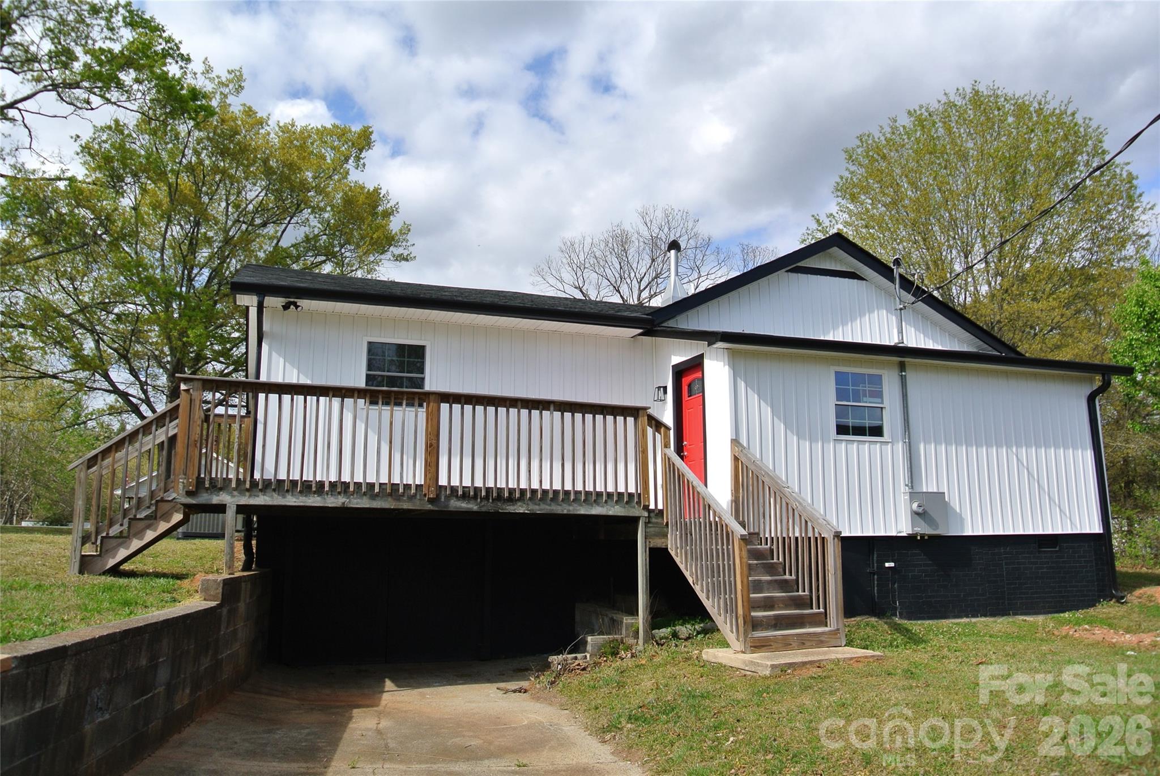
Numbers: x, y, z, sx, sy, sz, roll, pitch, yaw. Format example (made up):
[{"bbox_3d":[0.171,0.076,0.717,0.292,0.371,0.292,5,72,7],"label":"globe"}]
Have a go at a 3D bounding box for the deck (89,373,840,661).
[{"bbox_3d":[-1.384,1.419,9.400,7.100,2.580,4.130,3,-10,-20],"label":"deck"}]

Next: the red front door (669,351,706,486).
[{"bbox_3d":[1.508,0.685,11.712,0.110,2.162,0.942,3,-10,-20],"label":"red front door"}]

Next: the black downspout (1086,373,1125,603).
[{"bbox_3d":[7.660,1.414,12.528,0.150,3.240,0.380,3,-10,-20],"label":"black downspout"}]

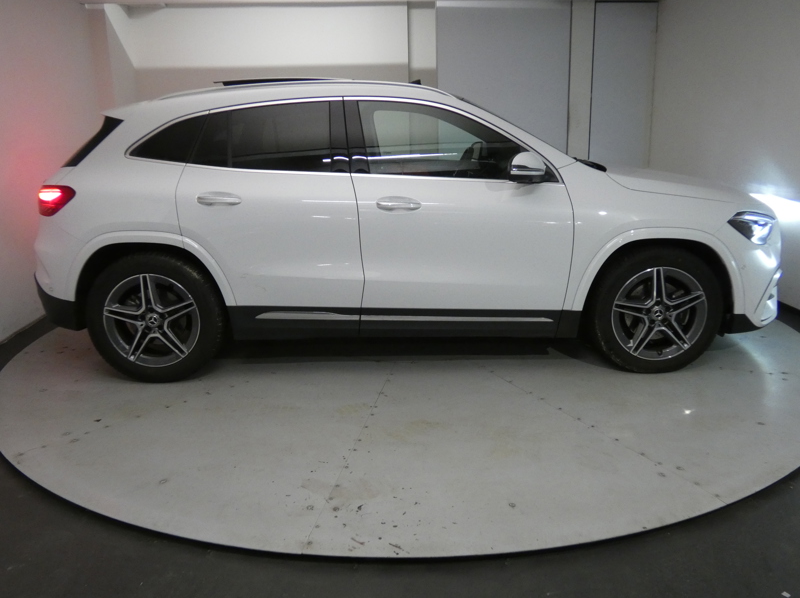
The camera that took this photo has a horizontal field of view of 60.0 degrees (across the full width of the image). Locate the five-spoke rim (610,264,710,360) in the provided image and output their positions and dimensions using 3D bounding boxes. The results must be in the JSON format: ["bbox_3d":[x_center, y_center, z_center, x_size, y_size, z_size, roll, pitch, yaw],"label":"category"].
[{"bbox_3d":[1.396,0.064,3.813,0.518,0.518,0.180,-1,13,0],"label":"five-spoke rim"}]

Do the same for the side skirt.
[{"bbox_3d":[0.032,0.137,3.799,1.920,0.180,0.110,-1,13,0],"label":"side skirt"}]

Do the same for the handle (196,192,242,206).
[{"bbox_3d":[-0.932,-0.513,3.578,0.230,0.060,0.050,-1,13,0],"label":"handle"}]

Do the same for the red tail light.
[{"bbox_3d":[-1.867,-0.534,3.781,0.320,0.175,0.300,-1,13,0],"label":"red tail light"}]

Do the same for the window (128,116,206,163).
[{"bbox_3d":[-1.231,-0.853,3.707,0.420,0.290,0.060,0,-11,5],"label":"window"}]

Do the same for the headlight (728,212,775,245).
[{"bbox_3d":[1.950,-0.396,3.869,0.400,0.185,0.340,-1,13,0],"label":"headlight"}]

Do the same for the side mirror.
[{"bbox_3d":[0.653,-0.674,3.547,0.170,0.165,0.220,-1,13,0],"label":"side mirror"}]

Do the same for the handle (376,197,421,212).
[{"bbox_3d":[-0.003,-0.488,3.591,0.230,0.060,0.050,-1,13,0],"label":"handle"}]

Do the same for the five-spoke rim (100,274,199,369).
[{"bbox_3d":[-1.333,0.101,3.800,0.518,0.518,0.180,-1,13,0],"label":"five-spoke rim"}]

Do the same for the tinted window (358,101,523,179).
[{"bbox_3d":[0.234,-0.851,3.708,0.920,0.440,0.070,-1,-9,0],"label":"tinted window"}]

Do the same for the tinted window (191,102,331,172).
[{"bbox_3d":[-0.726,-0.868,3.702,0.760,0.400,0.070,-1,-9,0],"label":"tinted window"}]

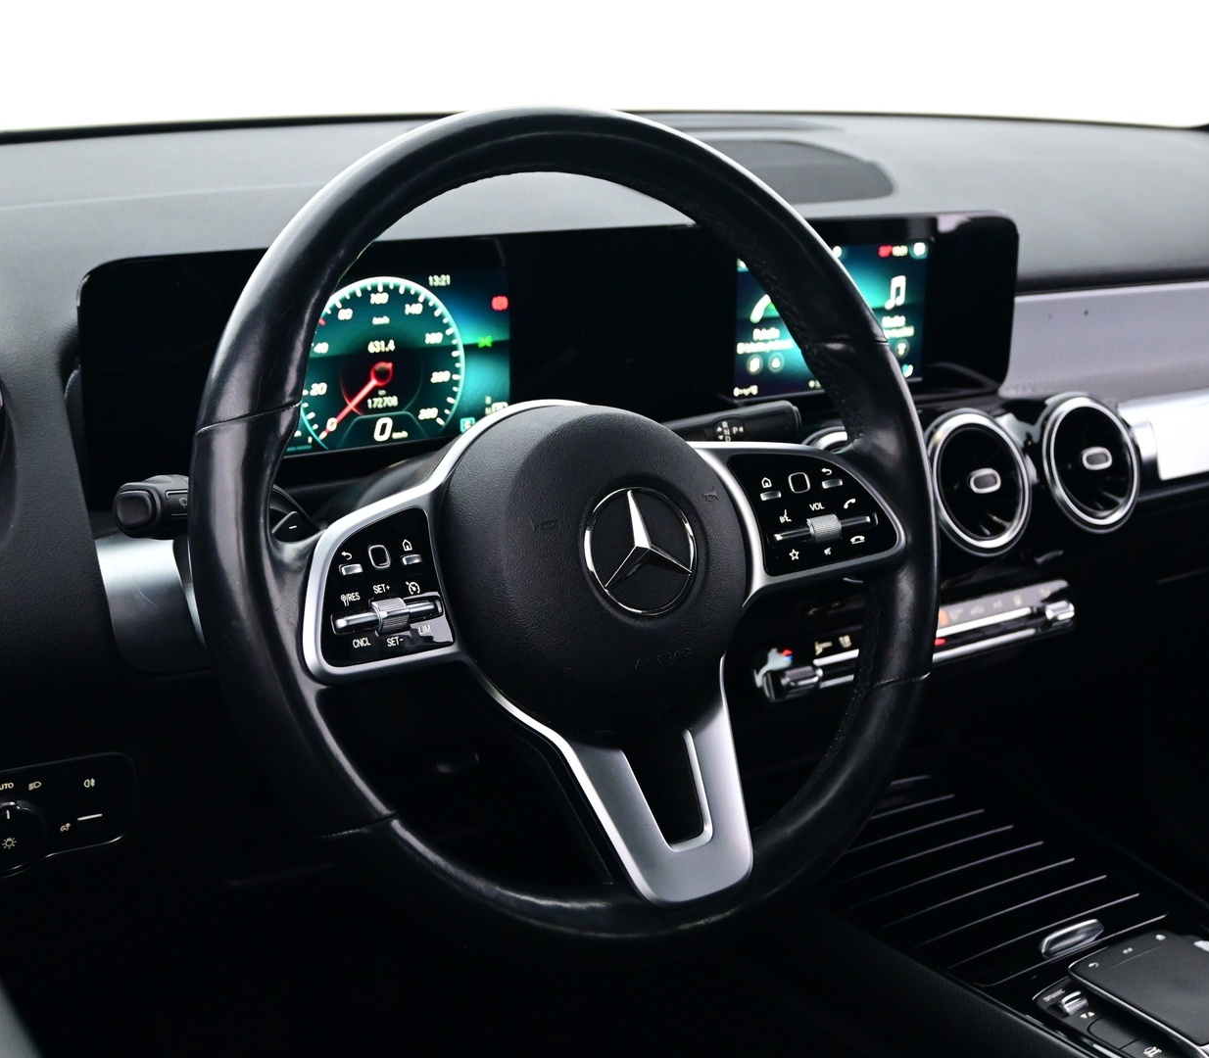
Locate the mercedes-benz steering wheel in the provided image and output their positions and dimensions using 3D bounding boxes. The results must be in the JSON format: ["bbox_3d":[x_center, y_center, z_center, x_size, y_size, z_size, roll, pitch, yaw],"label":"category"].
[{"bbox_3d":[-0.003,0.001,0.753,0.374,0.374,0.095,-9,-1,-33],"label":"mercedes-benz steering wheel"}]

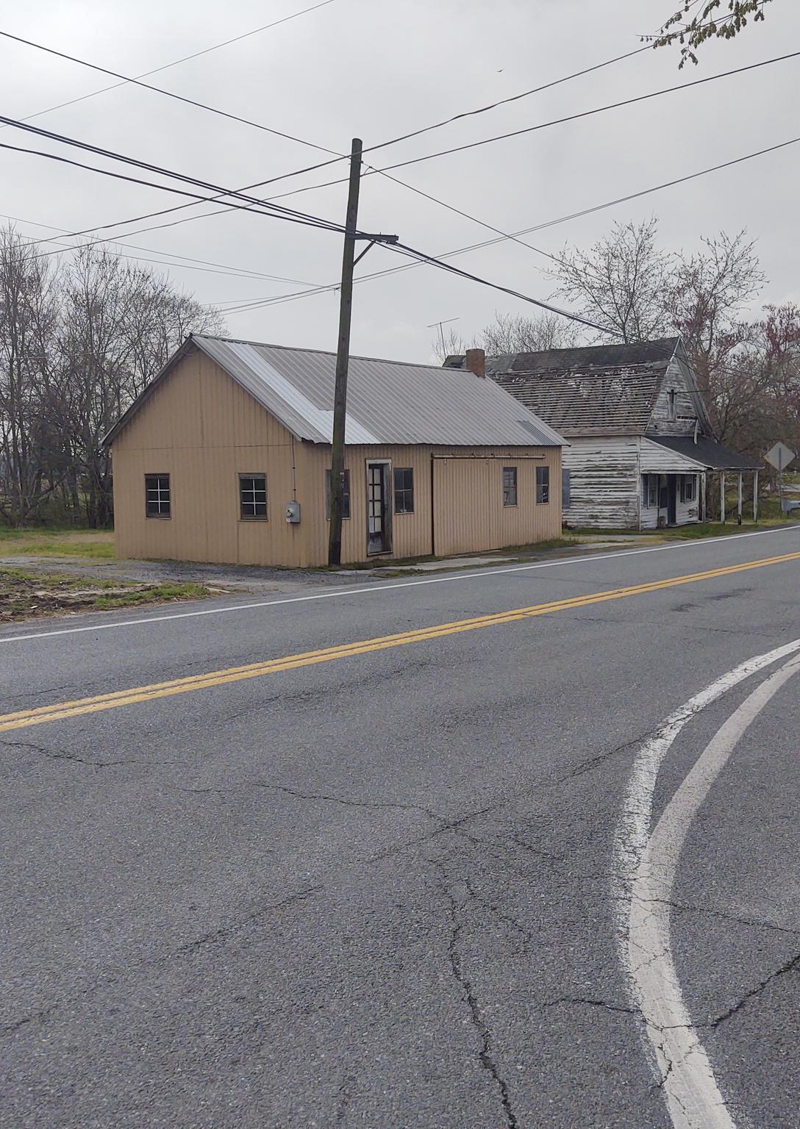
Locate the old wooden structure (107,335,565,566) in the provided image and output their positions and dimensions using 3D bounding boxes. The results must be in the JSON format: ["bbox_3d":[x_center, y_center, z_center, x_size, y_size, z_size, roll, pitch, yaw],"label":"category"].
[{"bbox_3d":[-0.979,-3.040,29.989,6.049,5.176,12.484,3,6,34],"label":"old wooden structure"}]

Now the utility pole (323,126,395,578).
[{"bbox_3d":[-0.714,-4.222,23.851,1.050,8.581,0.300,3,4,0],"label":"utility pole"}]

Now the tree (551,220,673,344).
[{"bbox_3d":[11.350,-10.594,62.621,7.200,15.315,7.000,0,5,11],"label":"tree"}]

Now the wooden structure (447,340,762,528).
[{"bbox_3d":[7.457,-5.255,47.733,13.300,7.300,6.100,3,6,36],"label":"wooden structure"}]

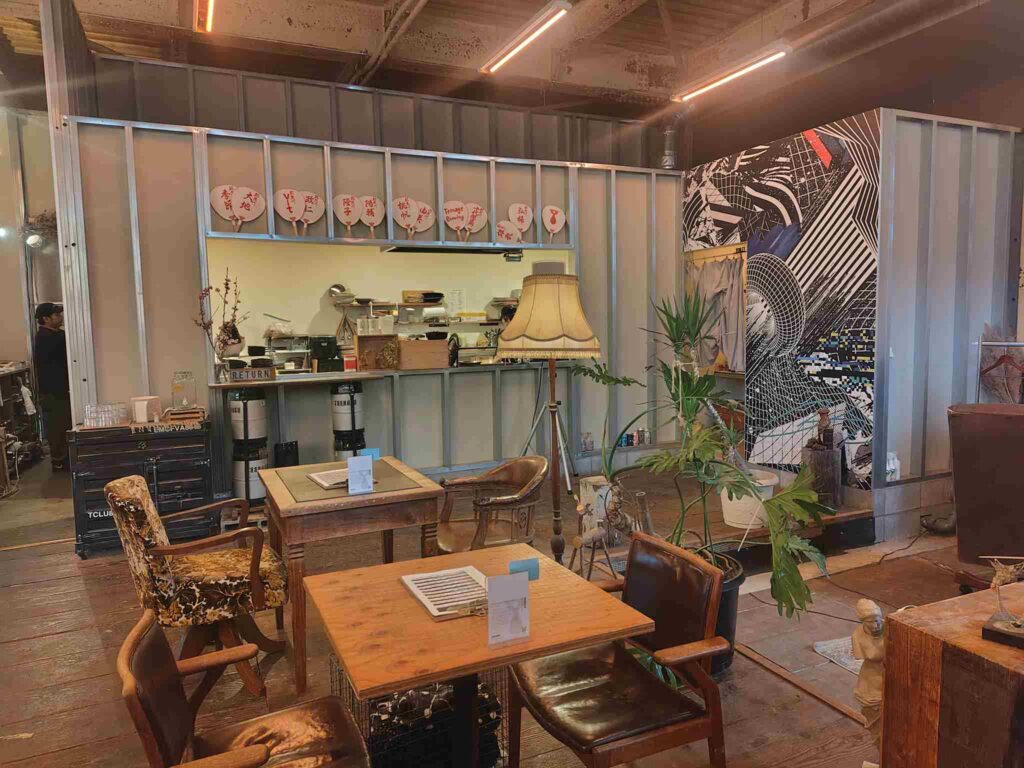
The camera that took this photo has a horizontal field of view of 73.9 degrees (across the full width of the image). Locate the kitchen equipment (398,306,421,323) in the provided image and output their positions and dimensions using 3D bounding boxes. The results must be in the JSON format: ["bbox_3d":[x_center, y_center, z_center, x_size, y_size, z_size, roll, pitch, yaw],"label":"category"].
[{"bbox_3d":[-1.139,-0.749,7.410,0.238,0.161,0.190,-3,6,-24],"label":"kitchen equipment"}]

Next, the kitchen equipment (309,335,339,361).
[{"bbox_3d":[-1.599,-0.301,5.713,0.221,0.181,0.230,-3,6,-24],"label":"kitchen equipment"}]

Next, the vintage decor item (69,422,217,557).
[{"bbox_3d":[-2.527,0.686,4.727,0.848,0.844,0.390,-3,6,-24],"label":"vintage decor item"}]

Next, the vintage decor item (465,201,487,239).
[{"bbox_3d":[-0.314,-1.396,5.857,0.235,0.320,0.030,-3,6,-24],"label":"vintage decor item"}]

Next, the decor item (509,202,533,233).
[{"bbox_3d":[0.074,-1.459,6.024,0.240,0.290,0.030,-3,6,-24],"label":"decor item"}]

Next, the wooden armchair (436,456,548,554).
[{"bbox_3d":[-0.093,0.764,3.351,0.566,0.774,0.566,-4,6,-28],"label":"wooden armchair"}]

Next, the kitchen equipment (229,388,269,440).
[{"bbox_3d":[-1.929,0.240,4.990,0.256,0.442,0.256,-3,6,-24],"label":"kitchen equipment"}]

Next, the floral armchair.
[{"bbox_3d":[-1.275,0.776,2.807,0.626,0.894,0.606,-4,6,-27],"label":"floral armchair"}]

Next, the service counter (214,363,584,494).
[{"bbox_3d":[-0.856,0.355,5.822,3.140,0.980,0.460,-3,6,-24],"label":"service counter"}]

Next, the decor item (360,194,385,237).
[{"bbox_3d":[-1.113,-1.318,5.422,0.214,0.352,0.025,-3,6,-24],"label":"decor item"}]

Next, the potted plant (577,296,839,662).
[{"bbox_3d":[0.854,0.379,3.050,1.120,1.540,0.950,-3,6,-24],"label":"potted plant"}]

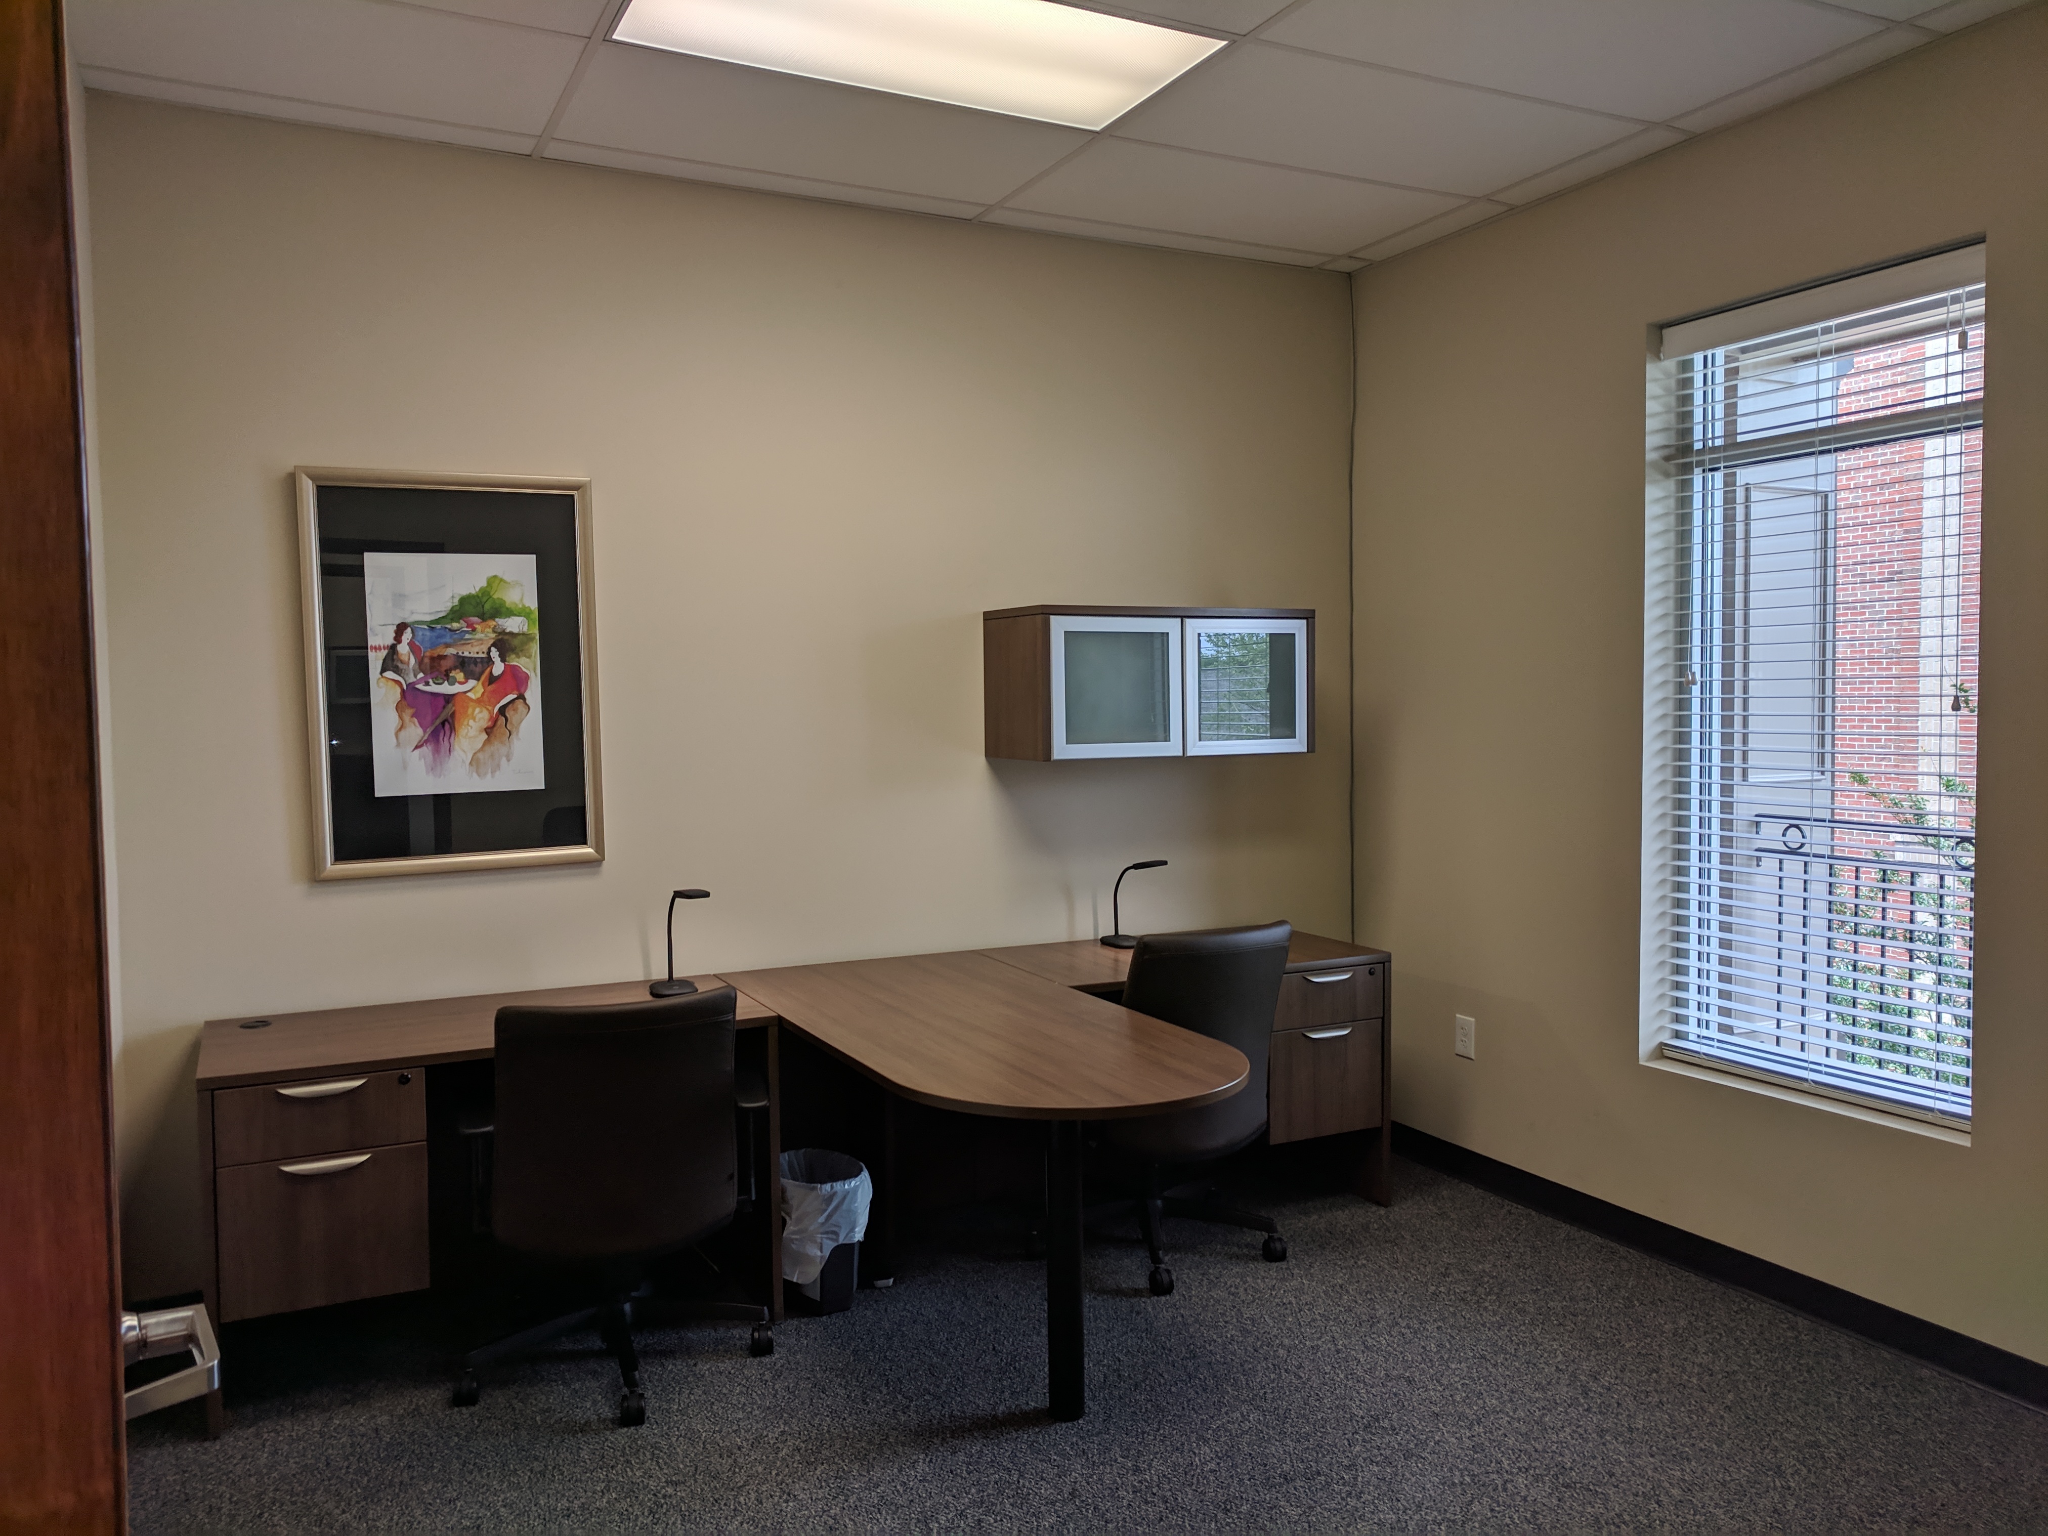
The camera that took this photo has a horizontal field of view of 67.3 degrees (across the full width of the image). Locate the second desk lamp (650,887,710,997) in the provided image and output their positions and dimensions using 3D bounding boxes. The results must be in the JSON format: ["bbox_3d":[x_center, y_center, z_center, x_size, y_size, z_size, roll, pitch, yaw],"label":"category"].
[{"bbox_3d":[-0.869,0.438,3.872,0.153,0.257,0.139,1,3,25],"label":"second desk lamp"}]

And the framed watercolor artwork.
[{"bbox_3d":[-1.392,-0.234,3.789,0.680,0.978,0.035,-2,3,-27],"label":"framed watercolor artwork"}]

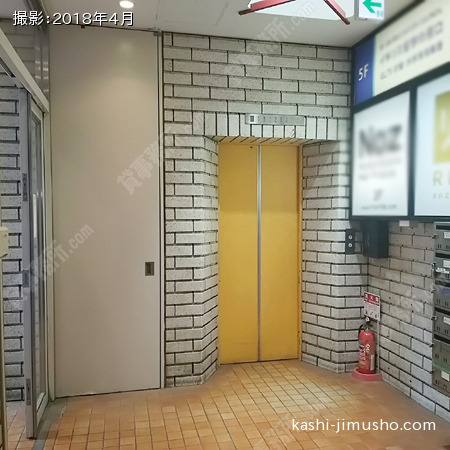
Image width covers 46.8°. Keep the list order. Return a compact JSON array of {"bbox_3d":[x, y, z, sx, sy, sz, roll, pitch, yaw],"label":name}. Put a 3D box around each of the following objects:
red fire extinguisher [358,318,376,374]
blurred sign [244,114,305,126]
[{"bbox_3d":[1.235,1.054,4.500,0.160,0.500,0.155,-2,2,-43],"label":"red fire extinguisher"},{"bbox_3d":[0.430,-0.888,4.395,0.525,0.083,0.030,0,2,-14],"label":"blurred sign"}]

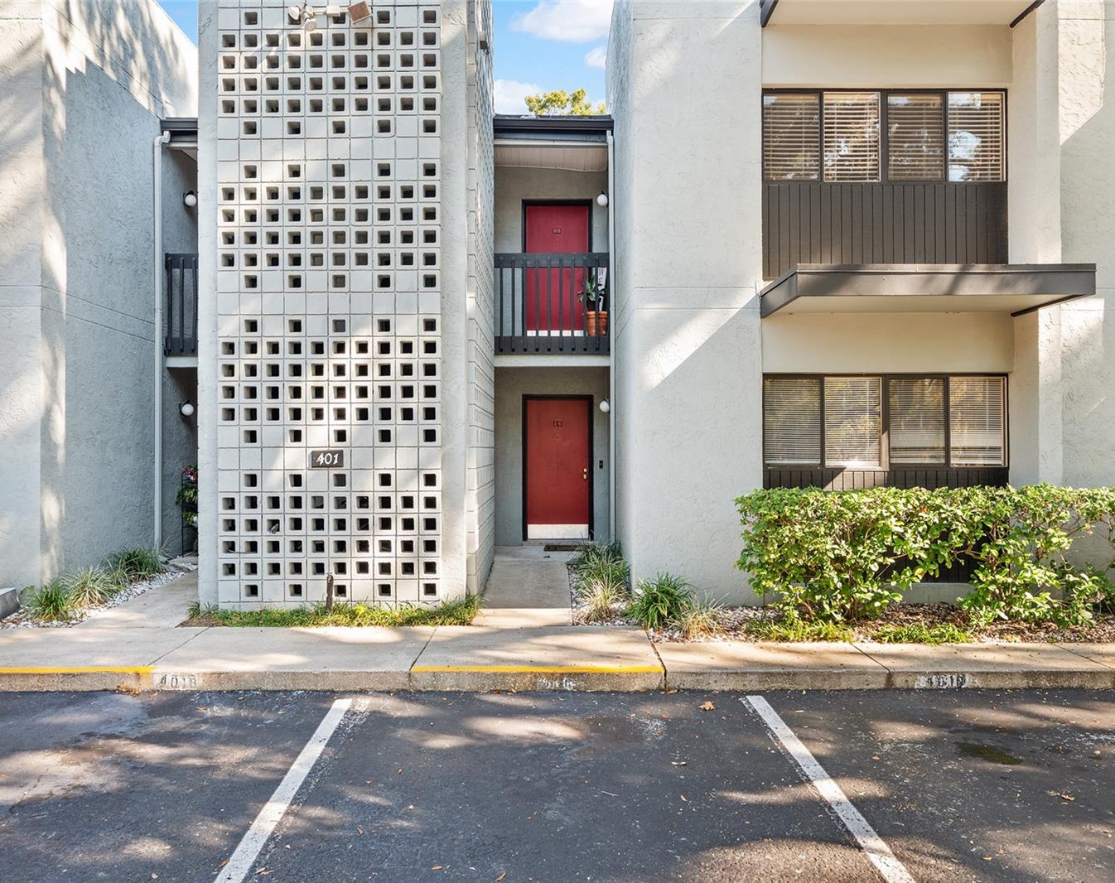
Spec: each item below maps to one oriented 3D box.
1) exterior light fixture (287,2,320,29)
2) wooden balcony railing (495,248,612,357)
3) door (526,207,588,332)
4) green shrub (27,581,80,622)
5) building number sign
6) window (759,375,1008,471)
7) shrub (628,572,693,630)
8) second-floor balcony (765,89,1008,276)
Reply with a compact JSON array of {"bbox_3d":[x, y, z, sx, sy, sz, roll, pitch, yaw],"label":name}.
[{"bbox_3d":[-2.333,-3.911,8.460,0.280,0.230,0.190,0,-1,0],"label":"exterior light fixture"},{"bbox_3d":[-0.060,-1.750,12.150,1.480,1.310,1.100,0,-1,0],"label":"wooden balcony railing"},{"bbox_3d":[0.003,-2.432,13.430,0.920,2.030,0.070,0,-1,0],"label":"door"},{"bbox_3d":[-4.565,1.443,8.330,0.450,0.340,0.430,0,-1,0],"label":"green shrub"},{"bbox_3d":[-2.124,0.163,8.500,0.300,0.165,0.030,0,-1,0],"label":"building number sign"},{"bbox_3d":[3.198,-0.187,8.980,2.370,0.940,0.100,0,-1,0],"label":"window"},{"bbox_3d":[0.899,1.391,8.030,0.560,0.460,0.540,0,-1,0],"label":"shrub"},{"bbox_3d":[3.226,-2.519,9.030,2.390,1.860,0.200,0,-1,0],"label":"second-floor balcony"}]

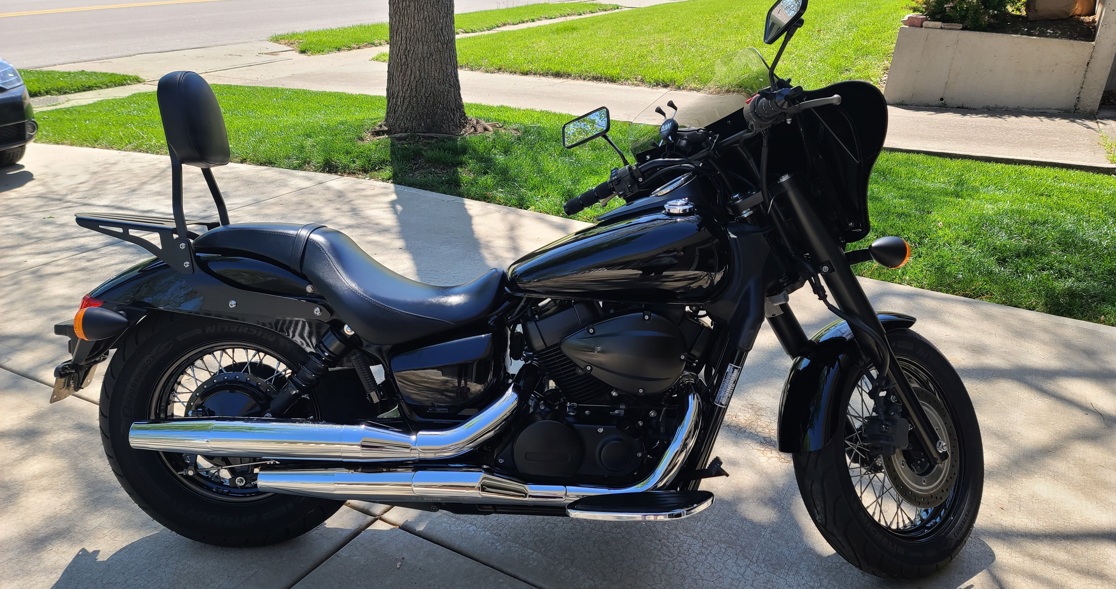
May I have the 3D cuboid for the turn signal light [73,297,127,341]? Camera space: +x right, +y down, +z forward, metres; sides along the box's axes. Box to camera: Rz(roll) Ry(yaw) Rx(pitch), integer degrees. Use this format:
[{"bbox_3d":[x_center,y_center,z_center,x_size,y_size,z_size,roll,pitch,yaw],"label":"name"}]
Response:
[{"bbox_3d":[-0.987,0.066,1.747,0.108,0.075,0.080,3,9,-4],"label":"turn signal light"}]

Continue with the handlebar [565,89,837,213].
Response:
[{"bbox_3d":[0.281,-0.328,1.860,0.200,0.150,0.810,4,-12,-30],"label":"handlebar"}]

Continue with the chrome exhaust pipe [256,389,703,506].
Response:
[{"bbox_3d":[-0.168,0.340,1.793,0.985,0.285,0.150,3,7,-2],"label":"chrome exhaust pipe"}]

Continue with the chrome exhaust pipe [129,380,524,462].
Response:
[{"bbox_3d":[-0.492,0.263,1.745,0.820,0.190,0.120,3,9,-4],"label":"chrome exhaust pipe"}]

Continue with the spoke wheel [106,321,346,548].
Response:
[{"bbox_3d":[-0.774,0.305,1.959,0.637,0.637,0.160,3,7,-2],"label":"spoke wheel"}]

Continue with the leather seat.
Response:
[{"bbox_3d":[-0.491,-0.036,1.925,0.730,0.255,0.340,3,7,-2],"label":"leather seat"}]

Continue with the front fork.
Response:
[{"bbox_3d":[0.674,0.084,1.986,0.120,0.820,0.260,-35,9,-31],"label":"front fork"}]

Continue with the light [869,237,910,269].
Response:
[{"bbox_3d":[0.768,-0.097,1.865,0.108,0.075,0.080,-2,7,-27],"label":"light"}]

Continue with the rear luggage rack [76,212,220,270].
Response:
[{"bbox_3d":[-0.948,-0.129,1.897,0.270,0.115,0.230,3,7,-2],"label":"rear luggage rack"}]

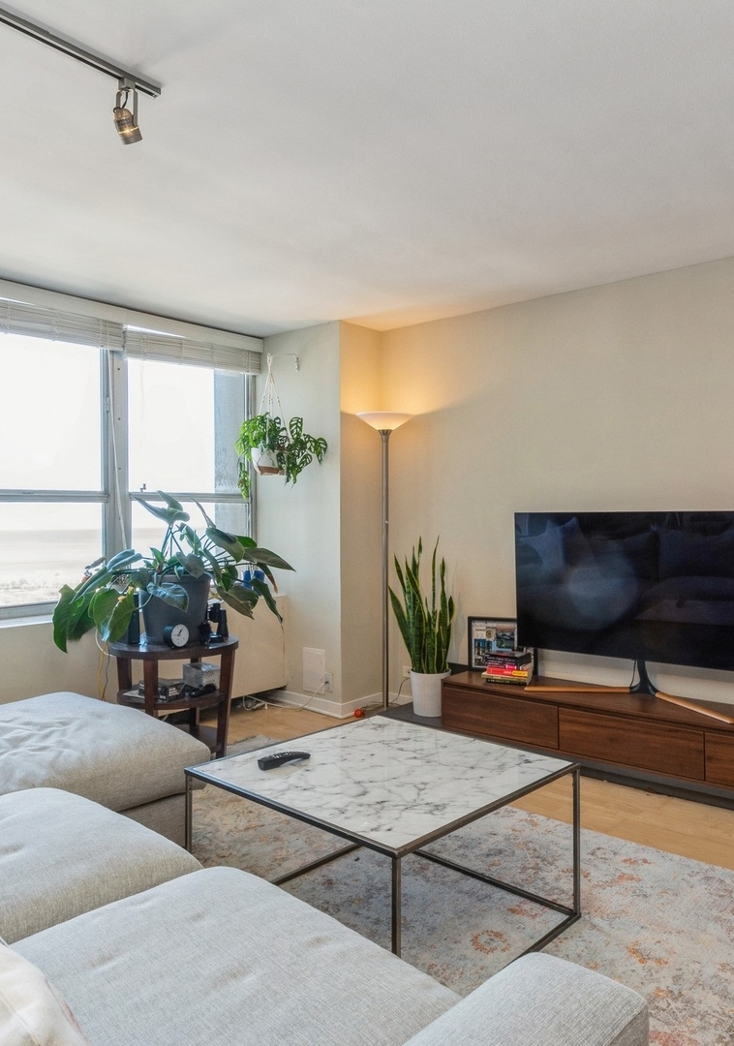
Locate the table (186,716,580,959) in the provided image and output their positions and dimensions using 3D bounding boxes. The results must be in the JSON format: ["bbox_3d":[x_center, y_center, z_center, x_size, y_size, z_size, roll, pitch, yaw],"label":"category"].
[{"bbox_3d":[0.055,0.980,2.000,0.845,0.474,0.845,0,1,44],"label":"table"}]

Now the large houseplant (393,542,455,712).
[{"bbox_3d":[0.326,0.600,3.821,0.380,1.014,0.340,0,0,0],"label":"large houseplant"}]

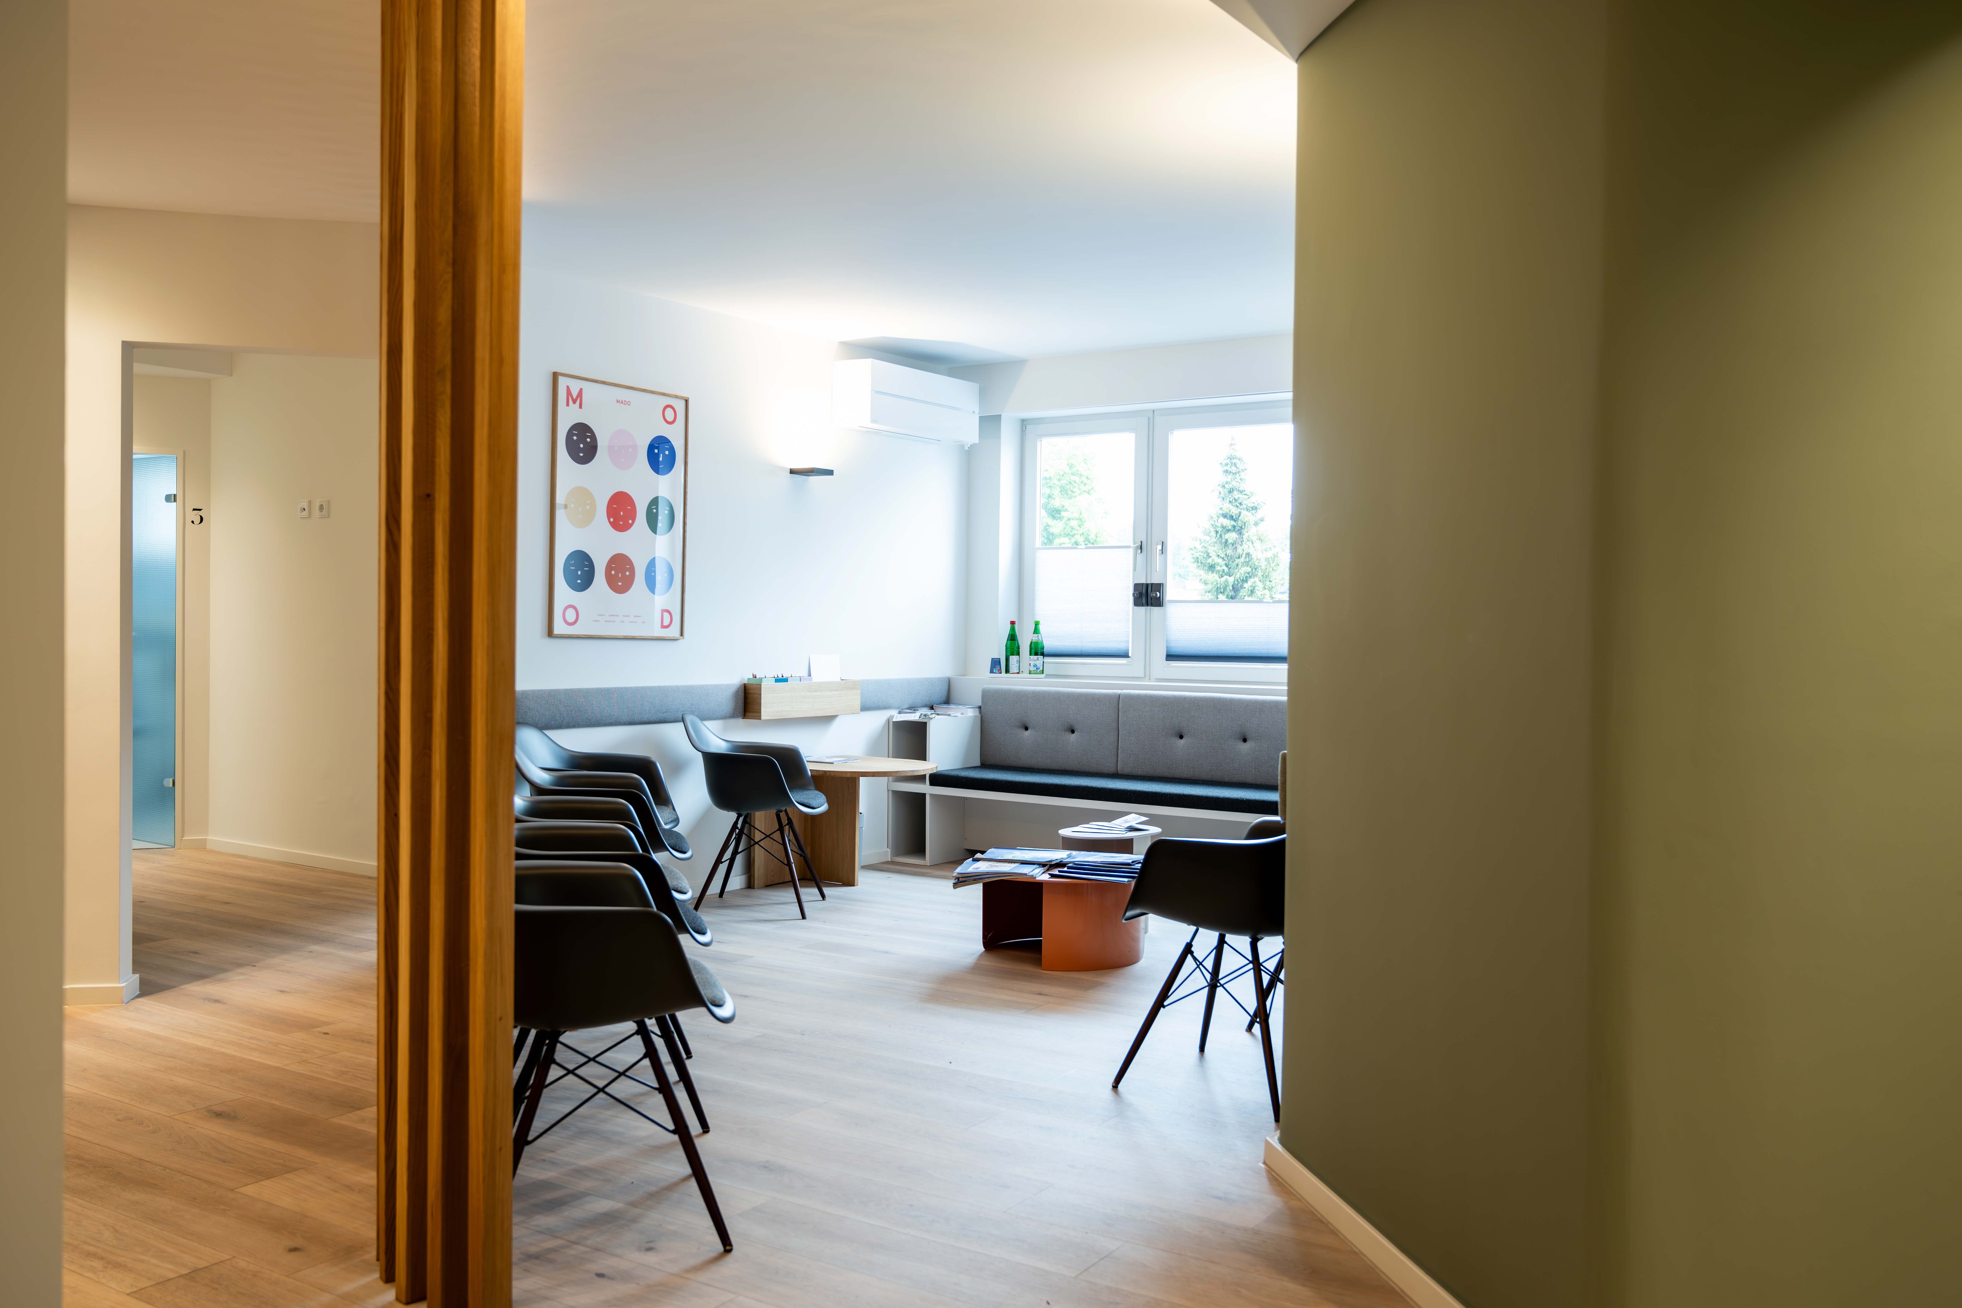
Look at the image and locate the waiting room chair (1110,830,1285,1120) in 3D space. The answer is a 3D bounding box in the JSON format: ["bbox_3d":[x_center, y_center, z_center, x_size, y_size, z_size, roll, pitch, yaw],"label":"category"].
[{"bbox_3d":[0.688,0.714,4.212,0.600,0.810,0.620,1,1,37],"label":"waiting room chair"}]

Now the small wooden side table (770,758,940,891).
[{"bbox_3d":[-0.559,0.786,7.494,0.680,0.530,0.780,1,1,34],"label":"small wooden side table"}]

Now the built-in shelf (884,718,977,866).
[{"bbox_3d":[-0.219,0.678,8.334,0.240,0.730,0.470,1,1,34],"label":"built-in shelf"}]

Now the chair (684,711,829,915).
[{"bbox_3d":[-0.936,0.652,6.812,0.600,0.810,0.620,1,1,4],"label":"chair"}]

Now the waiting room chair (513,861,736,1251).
[{"bbox_3d":[-0.781,0.710,3.211,0.600,0.810,0.620,0,1,-17],"label":"waiting room chair"}]

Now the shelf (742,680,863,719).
[{"bbox_3d":[-0.826,0.211,7.491,0.140,0.160,0.690,1,1,34],"label":"shelf"}]

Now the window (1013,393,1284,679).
[{"bbox_3d":[0.933,-0.544,8.126,1.750,1.340,0.100,1,1,34],"label":"window"}]

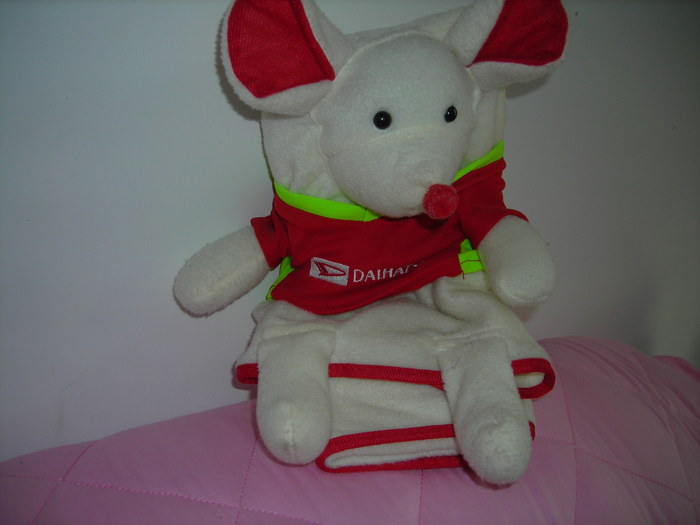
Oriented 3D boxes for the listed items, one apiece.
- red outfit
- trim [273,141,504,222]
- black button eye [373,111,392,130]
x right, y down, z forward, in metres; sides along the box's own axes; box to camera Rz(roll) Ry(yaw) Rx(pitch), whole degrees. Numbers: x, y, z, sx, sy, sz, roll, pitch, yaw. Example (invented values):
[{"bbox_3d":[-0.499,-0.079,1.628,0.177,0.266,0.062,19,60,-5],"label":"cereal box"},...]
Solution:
[{"bbox_3d":[0.033,-0.023,0.650,0.230,0.125,0.110,-2,7,-3],"label":"red outfit"},{"bbox_3d":[0.033,-0.068,0.650,0.193,0.060,0.090,-4,9,-4],"label":"trim"},{"bbox_3d":[0.026,-0.112,0.605,0.015,0.015,0.009,-1,9,-7],"label":"black button eye"}]

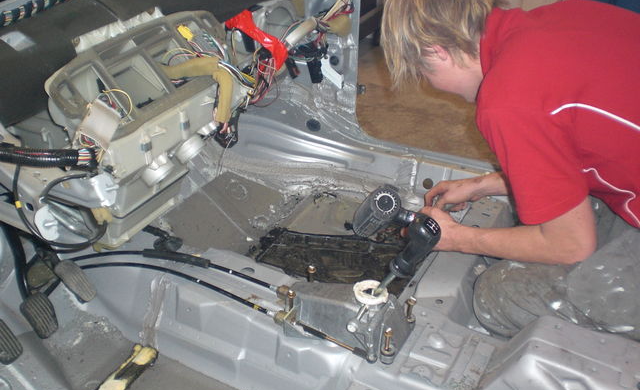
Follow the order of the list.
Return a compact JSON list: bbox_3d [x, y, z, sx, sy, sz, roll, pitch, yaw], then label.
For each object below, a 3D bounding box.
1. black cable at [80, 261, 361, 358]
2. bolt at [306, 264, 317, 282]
[{"bbox_3d":[-0.194,0.189,1.227,0.632,0.039,0.056,11,28,24],"label":"black cable"},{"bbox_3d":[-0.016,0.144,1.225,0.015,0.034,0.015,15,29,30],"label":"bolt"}]

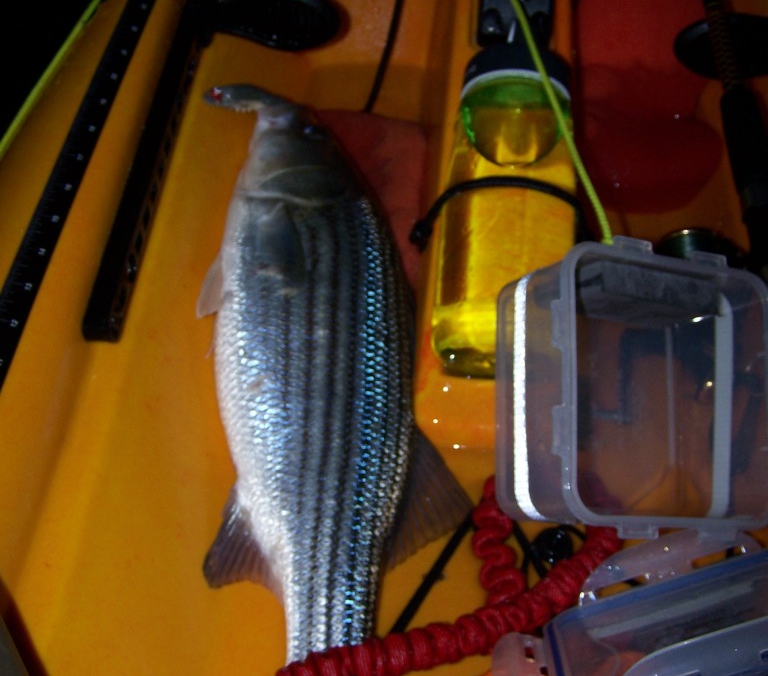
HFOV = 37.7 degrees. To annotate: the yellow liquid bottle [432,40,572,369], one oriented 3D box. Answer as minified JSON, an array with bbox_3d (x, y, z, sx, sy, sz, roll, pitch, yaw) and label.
[{"bbox_3d":[0.082,-0.085,0.739,0.086,0.086,0.213,5,64,2],"label":"yellow liquid bottle"}]

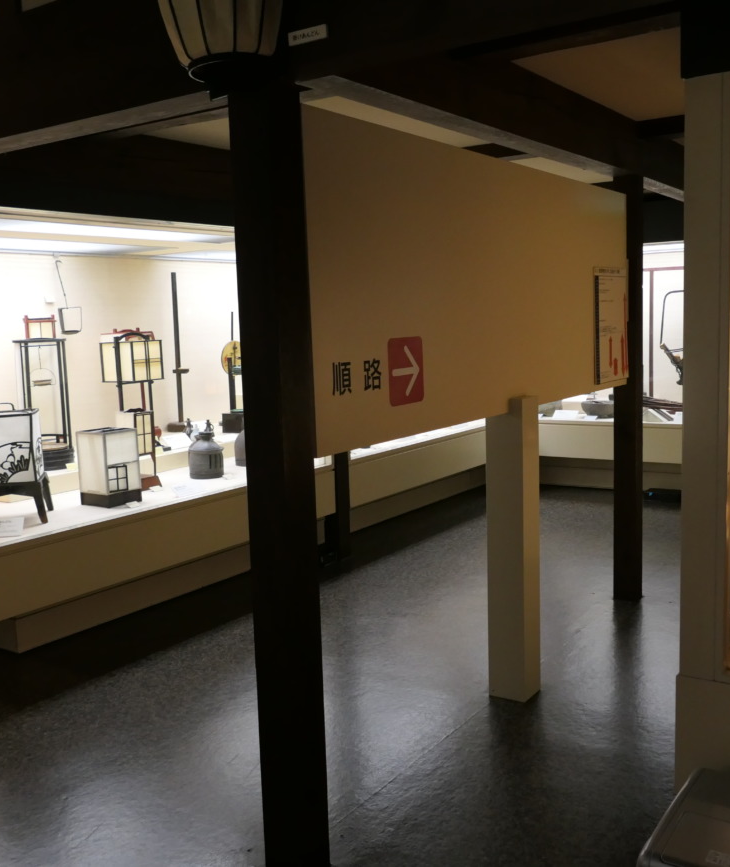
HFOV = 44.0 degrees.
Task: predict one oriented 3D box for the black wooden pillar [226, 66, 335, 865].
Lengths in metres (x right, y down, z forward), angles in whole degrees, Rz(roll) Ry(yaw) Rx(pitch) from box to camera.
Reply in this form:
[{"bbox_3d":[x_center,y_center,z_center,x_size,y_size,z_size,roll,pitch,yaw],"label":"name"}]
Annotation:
[{"bbox_3d":[-0.214,0.164,2.340,0.130,2.071,0.121,4,9,35],"label":"black wooden pillar"}]

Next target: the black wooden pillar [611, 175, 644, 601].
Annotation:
[{"bbox_3d":[1.343,-0.201,4.563,0.120,2.127,0.105,4,9,35],"label":"black wooden pillar"}]

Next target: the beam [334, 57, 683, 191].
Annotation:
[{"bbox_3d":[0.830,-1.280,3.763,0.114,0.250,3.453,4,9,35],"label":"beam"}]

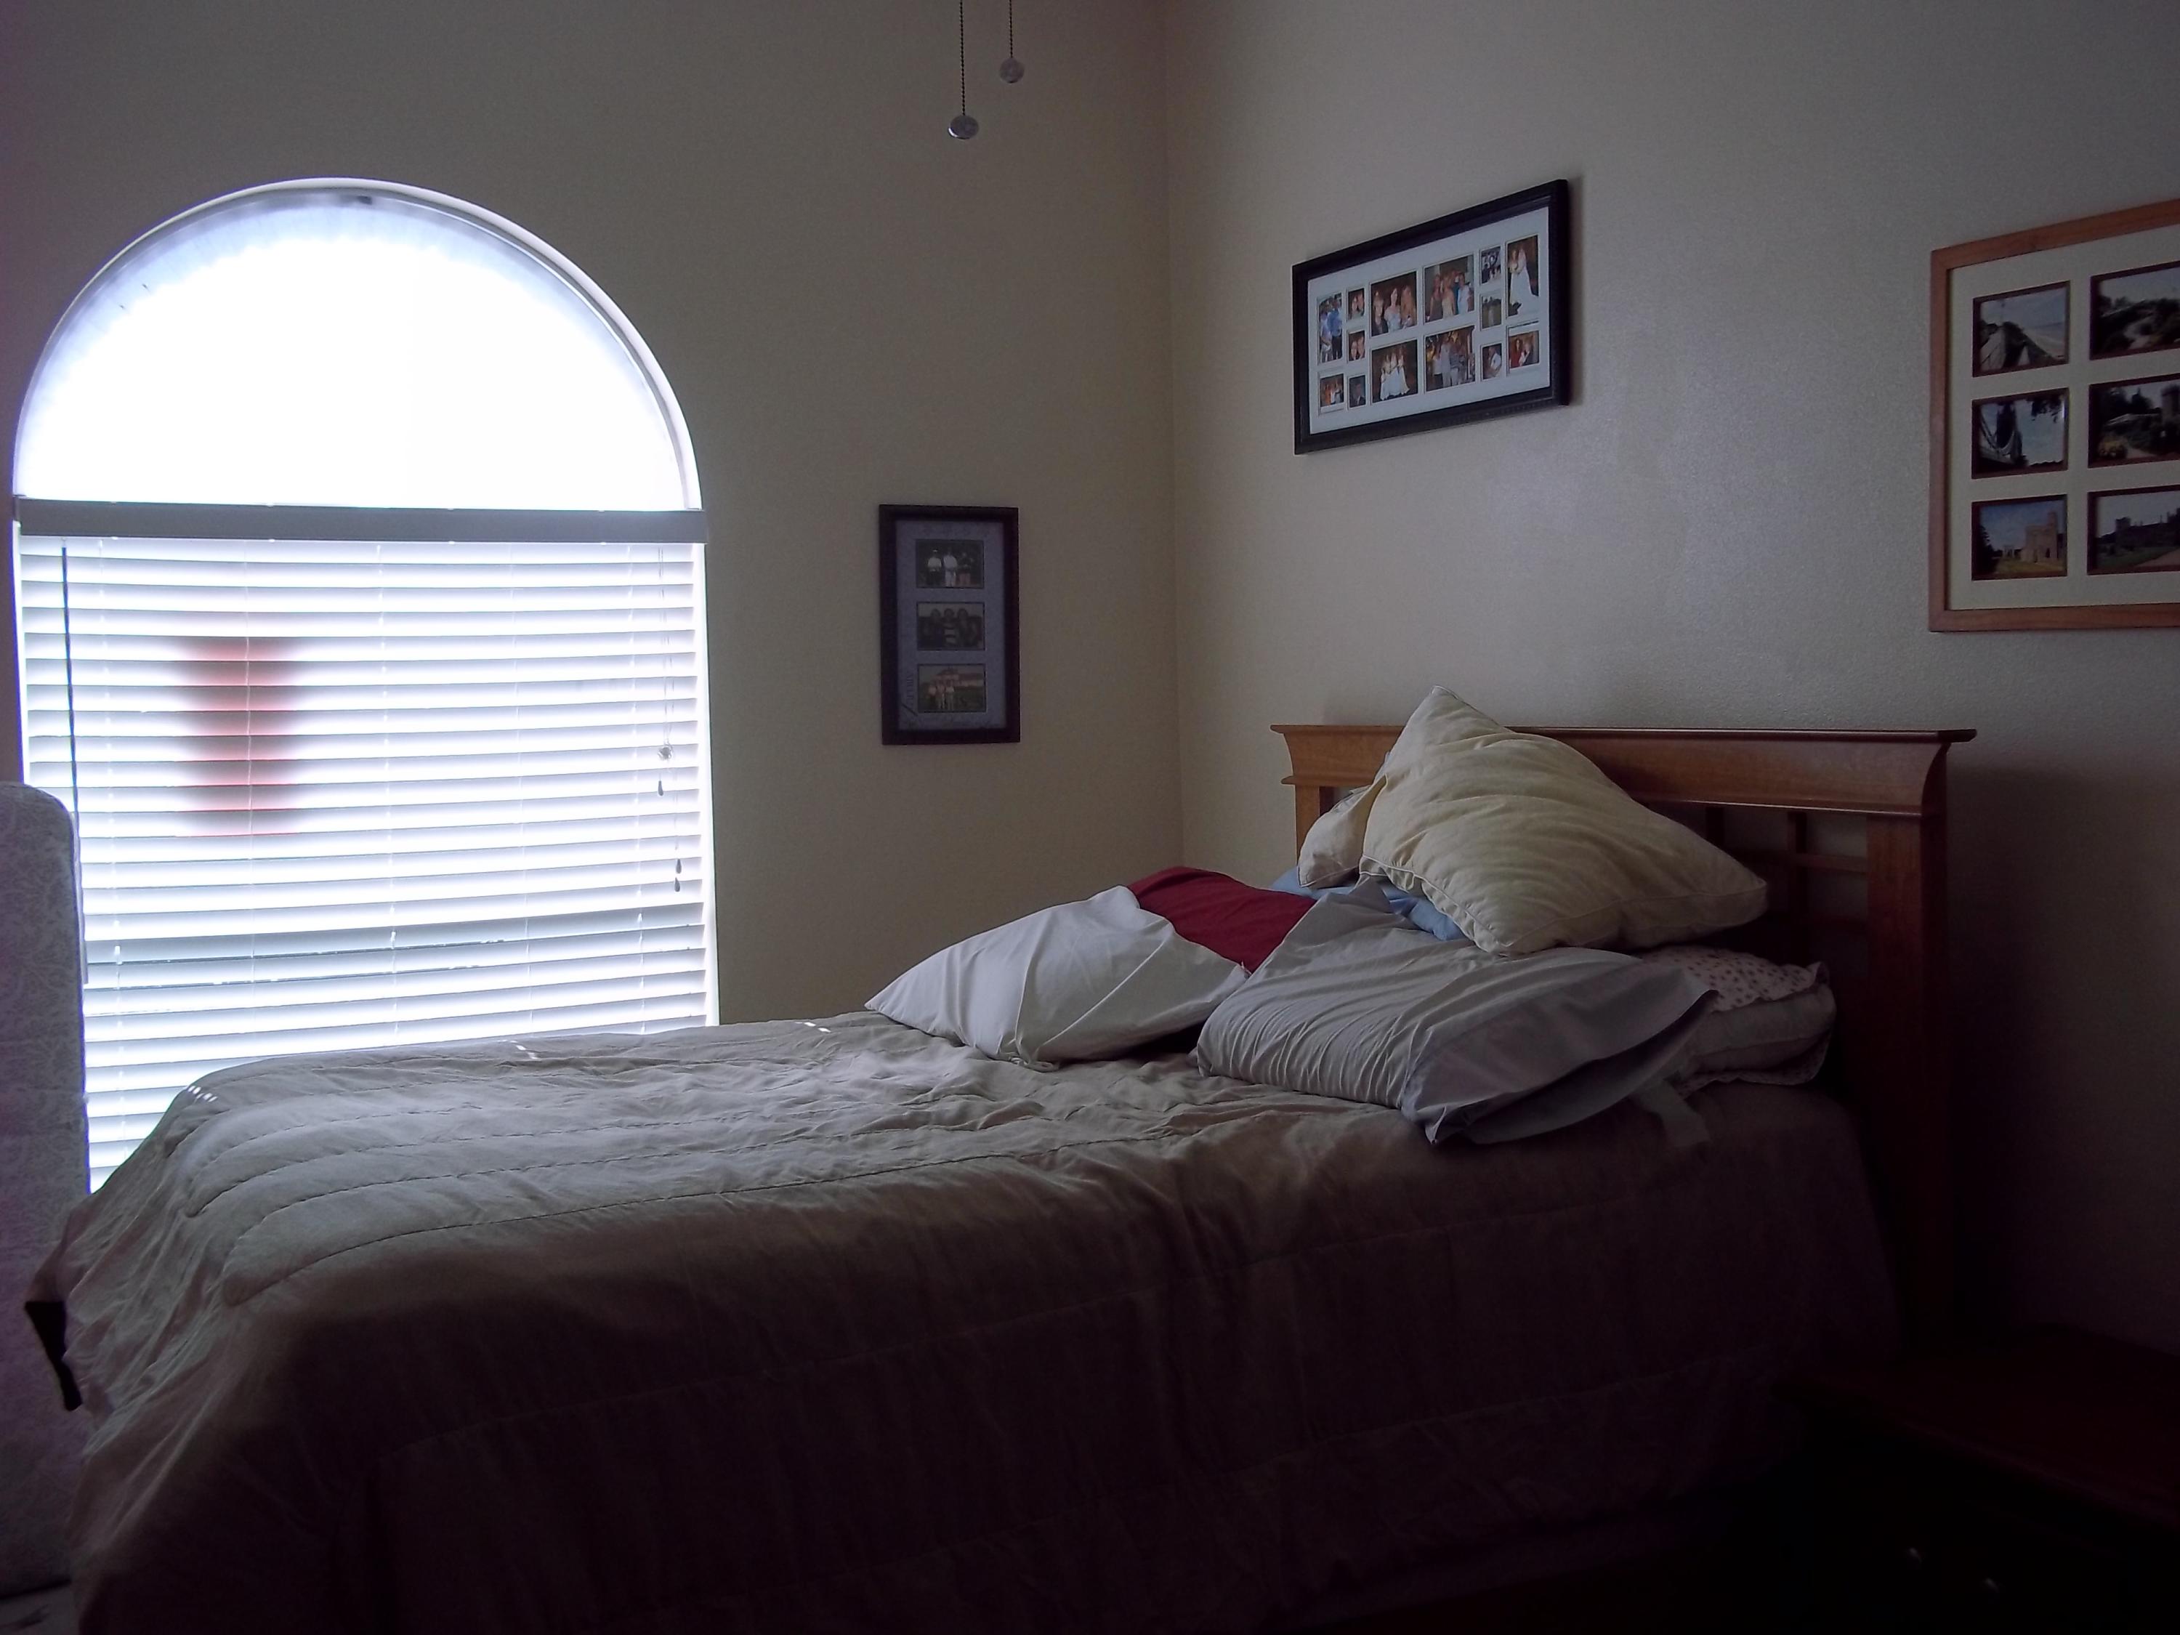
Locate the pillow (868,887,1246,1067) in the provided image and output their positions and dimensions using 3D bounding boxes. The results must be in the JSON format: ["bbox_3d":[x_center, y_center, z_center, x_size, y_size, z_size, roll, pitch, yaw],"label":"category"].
[{"bbox_3d":[-0.034,0.239,3.346,0.440,0.170,0.620,-17,12,-18],"label":"pillow"}]

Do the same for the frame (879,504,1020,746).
[{"bbox_3d":[-0.283,-0.388,4.590,0.306,0.477,0.025,-3,4,-28],"label":"frame"}]

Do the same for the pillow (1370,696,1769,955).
[{"bbox_3d":[0.614,0.028,3.242,0.450,0.170,0.600,-16,31,-25],"label":"pillow"}]

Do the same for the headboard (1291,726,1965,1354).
[{"bbox_3d":[0.766,0.519,3.683,0.080,1.320,1.600,-3,4,-28],"label":"headboard"}]

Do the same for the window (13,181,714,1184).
[{"bbox_3d":[-1.274,-0.210,4.112,1.200,1.850,0.100,-3,4,-28],"label":"window"}]

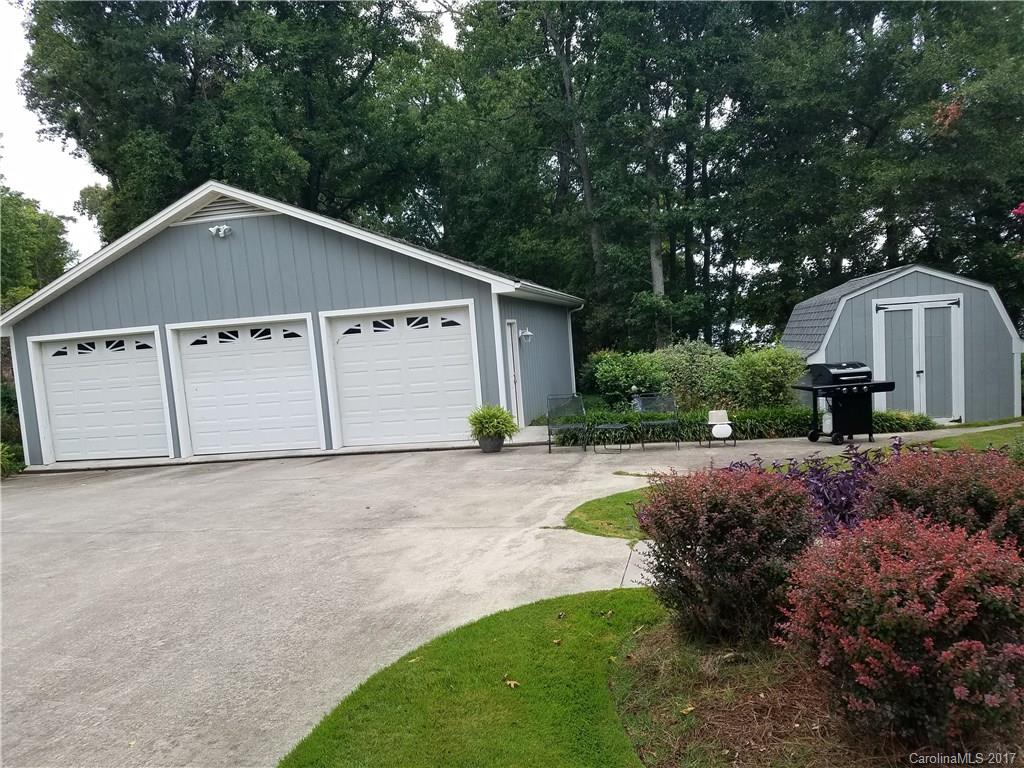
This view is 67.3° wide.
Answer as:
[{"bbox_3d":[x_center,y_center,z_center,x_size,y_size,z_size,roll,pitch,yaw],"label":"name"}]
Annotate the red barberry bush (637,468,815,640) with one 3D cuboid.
[{"bbox_3d":[1.340,1.033,4.850,1.070,1.000,1.050,-3,5,15],"label":"red barberry bush"}]

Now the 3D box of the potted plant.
[{"bbox_3d":[-0.297,0.731,13.050,0.860,0.800,0.860,-5,5,-2],"label":"potted plant"}]

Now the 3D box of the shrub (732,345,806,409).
[{"bbox_3d":[4.754,-0.071,14.200,1.330,1.280,1.300,-3,5,19],"label":"shrub"}]

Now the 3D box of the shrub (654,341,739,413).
[{"bbox_3d":[3.436,-0.073,14.400,1.500,1.450,1.400,-3,5,13],"label":"shrub"}]

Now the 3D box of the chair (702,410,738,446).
[{"bbox_3d":[3.157,0.671,11.825,0.450,0.580,0.440,-5,5,-5],"label":"chair"}]

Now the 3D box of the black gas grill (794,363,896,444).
[{"bbox_3d":[4.879,0.288,11.350,1.280,1.150,0.580,-5,5,-8],"label":"black gas grill"}]

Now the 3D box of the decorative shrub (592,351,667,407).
[{"bbox_3d":[2.246,0.027,14.700,1.380,1.300,1.300,-4,5,9],"label":"decorative shrub"}]

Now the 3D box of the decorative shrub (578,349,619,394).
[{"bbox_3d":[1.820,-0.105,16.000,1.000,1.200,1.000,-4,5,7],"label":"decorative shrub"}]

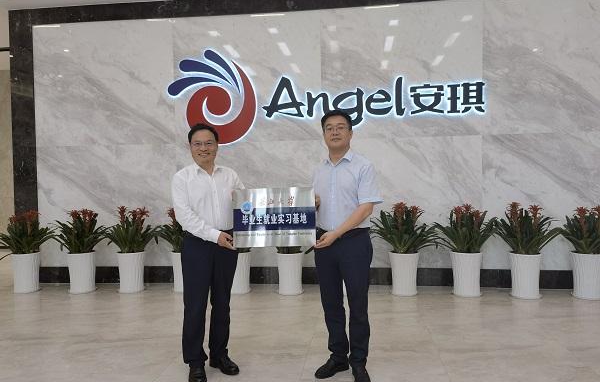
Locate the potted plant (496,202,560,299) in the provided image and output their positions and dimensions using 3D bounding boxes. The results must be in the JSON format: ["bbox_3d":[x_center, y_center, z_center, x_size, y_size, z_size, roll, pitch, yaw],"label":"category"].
[{"bbox_3d":[2.470,0.632,5.104,0.666,1.016,0.646,-1,2,7],"label":"potted plant"}]

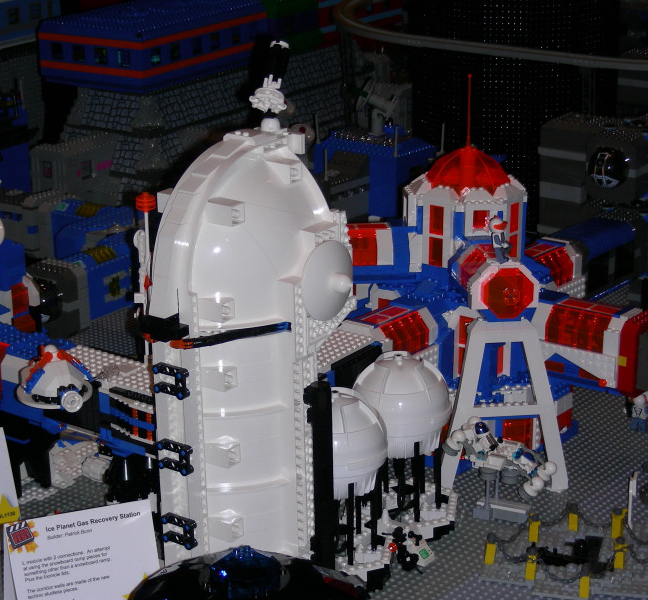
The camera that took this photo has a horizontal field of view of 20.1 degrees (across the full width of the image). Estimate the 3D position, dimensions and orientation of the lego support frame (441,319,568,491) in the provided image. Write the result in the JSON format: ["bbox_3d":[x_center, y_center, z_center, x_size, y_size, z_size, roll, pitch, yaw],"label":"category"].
[{"bbox_3d":[0.169,0.099,1.721,0.129,0.175,0.017,-3,17,-8],"label":"lego support frame"}]

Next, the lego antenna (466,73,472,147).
[{"bbox_3d":[0.143,-0.187,1.801,0.005,0.074,0.005,-3,17,-8],"label":"lego antenna"}]

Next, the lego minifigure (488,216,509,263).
[{"bbox_3d":[0.160,-0.055,1.669,0.019,0.043,0.024,3,17,10],"label":"lego minifigure"}]

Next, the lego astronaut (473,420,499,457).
[{"bbox_3d":[0.149,0.129,1.688,0.022,0.034,0.023,-6,10,38],"label":"lego astronaut"}]

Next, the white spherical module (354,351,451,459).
[{"bbox_3d":[0.070,0.091,1.648,0.089,0.086,0.089,0,17,0],"label":"white spherical module"}]

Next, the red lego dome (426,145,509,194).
[{"bbox_3d":[0.143,-0.132,1.817,0.083,0.041,0.083,-3,17,-8],"label":"red lego dome"}]

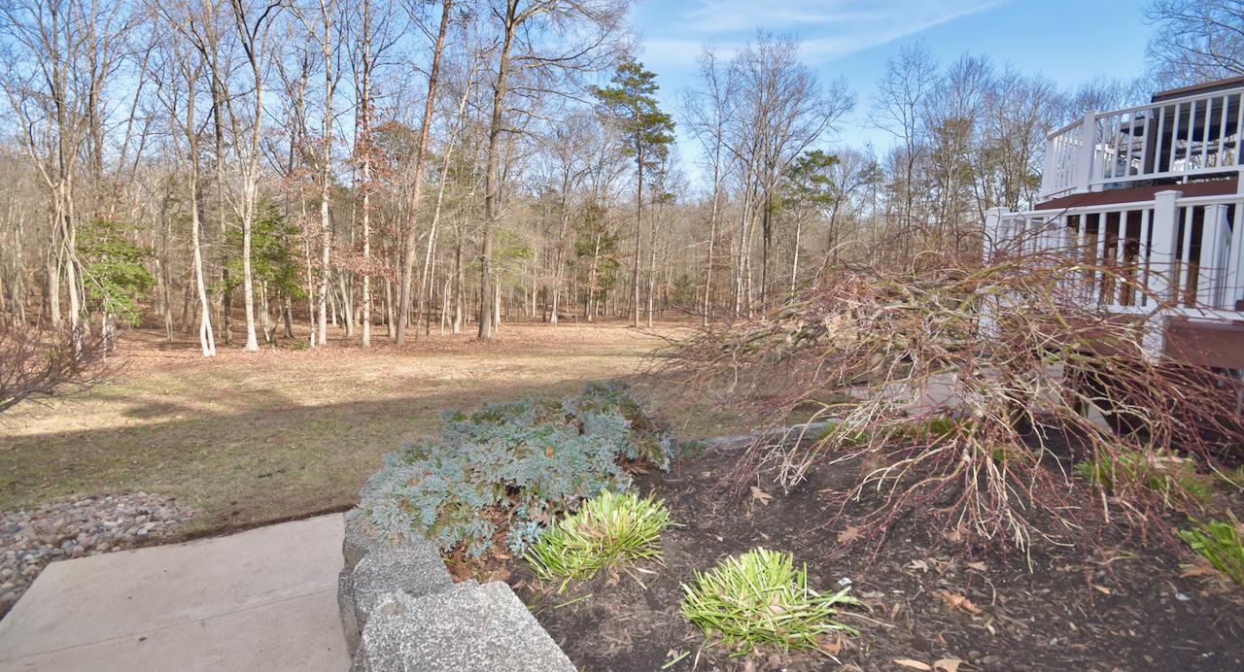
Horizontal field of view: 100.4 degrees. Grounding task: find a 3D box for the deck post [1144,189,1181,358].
[{"bbox_3d":[4.080,-0.446,3.917,0.120,1.269,0.120,-4,7,-34],"label":"deck post"}]

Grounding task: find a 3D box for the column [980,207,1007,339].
[{"bbox_3d":[3.469,-0.576,4.837,0.120,1.221,0.120,-4,7,-34],"label":"column"}]

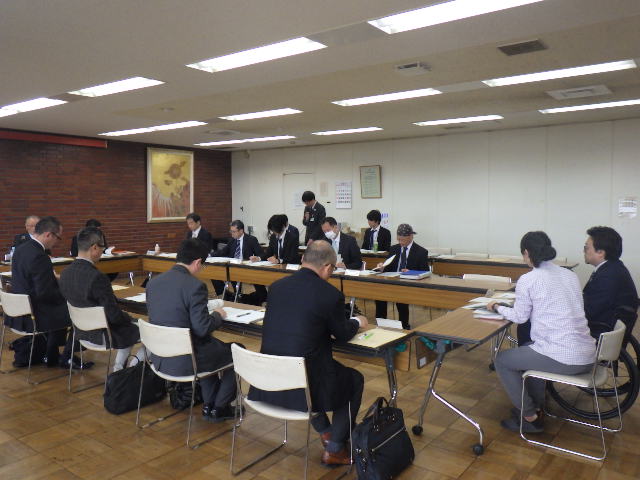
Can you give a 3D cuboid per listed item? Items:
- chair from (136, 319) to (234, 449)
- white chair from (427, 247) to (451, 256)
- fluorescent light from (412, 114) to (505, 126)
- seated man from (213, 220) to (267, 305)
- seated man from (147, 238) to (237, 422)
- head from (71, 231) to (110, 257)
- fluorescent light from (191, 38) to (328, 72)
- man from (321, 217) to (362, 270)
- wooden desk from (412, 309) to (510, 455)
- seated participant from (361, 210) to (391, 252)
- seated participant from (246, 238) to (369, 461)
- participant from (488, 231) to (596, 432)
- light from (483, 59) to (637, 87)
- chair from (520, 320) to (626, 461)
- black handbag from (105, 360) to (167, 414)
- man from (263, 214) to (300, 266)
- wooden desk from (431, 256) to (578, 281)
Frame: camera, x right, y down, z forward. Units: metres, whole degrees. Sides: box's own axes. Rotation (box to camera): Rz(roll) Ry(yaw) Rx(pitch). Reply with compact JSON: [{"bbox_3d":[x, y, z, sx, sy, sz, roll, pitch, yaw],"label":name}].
[{"bbox_3d":[-0.909,0.922,3.597,0.520,0.770,0.530,3,6,36],"label":"chair"},{"bbox_3d":[1.835,0.518,8.411,0.500,0.750,0.530,2,5,25],"label":"white chair"},{"bbox_3d":[1.996,-1.761,7.586,1.270,0.070,0.310,3,5,36],"label":"fluorescent light"},{"bbox_3d":[-1.262,0.330,8.068,0.660,1.260,0.700,3,6,36],"label":"seated man"},{"bbox_3d":[-0.830,0.607,3.514,0.550,1.250,0.700,4,5,41],"label":"seated man"},{"bbox_3d":[-1.796,0.044,4.059,0.180,0.260,0.230,3,-13,36],"label":"head"},{"bbox_3d":[-0.539,-1.482,4.107,1.250,0.080,0.300,3,5,37],"label":"fluorescent light"},{"bbox_3d":[0.240,0.378,6.286,0.540,1.310,0.780,3,5,37],"label":"man"},{"bbox_3d":[1.267,0.869,3.850,0.460,0.710,1.800,3,5,36],"label":"wooden desk"},{"bbox_3d":[0.957,0.183,9.065,0.550,1.370,0.660,3,6,36],"label":"seated participant"},{"bbox_3d":[-0.052,0.645,2.987,0.560,1.280,0.780,4,6,44],"label":"seated participant"},{"bbox_3d":[1.451,0.595,3.411,0.520,1.310,0.720,-4,5,-41],"label":"participant"},{"bbox_3d":[2.136,-1.529,4.699,1.250,0.080,0.300,3,5,37],"label":"light"},{"bbox_3d":[1.619,0.874,3.294,0.530,0.740,0.500,4,6,42],"label":"chair"},{"bbox_3d":[-1.385,1.069,3.877,0.200,0.300,0.430,3,5,37],"label":"black handbag"},{"bbox_3d":[-0.462,0.327,6.831,0.520,1.330,0.780,3,5,37],"label":"man"},{"bbox_3d":[2.627,0.642,7.395,1.850,0.710,0.520,3,6,36],"label":"wooden desk"}]

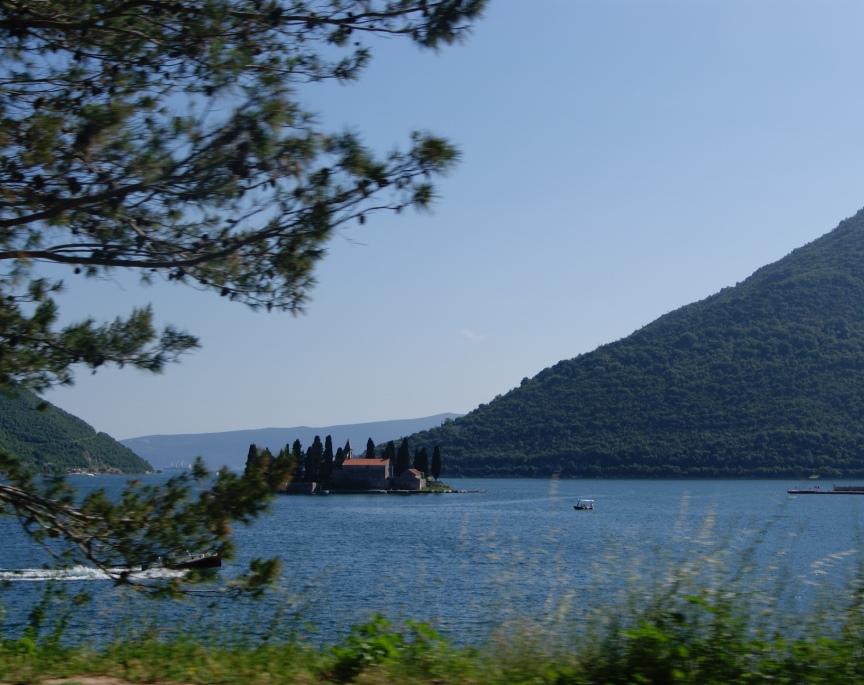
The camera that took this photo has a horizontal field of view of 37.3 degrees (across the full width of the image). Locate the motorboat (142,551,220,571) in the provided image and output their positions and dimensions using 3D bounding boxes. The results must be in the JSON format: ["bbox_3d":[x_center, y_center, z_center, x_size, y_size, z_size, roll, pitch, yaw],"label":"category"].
[{"bbox_3d":[-23.160,20.080,118.000,7.100,1.800,2.400,0,-6,0],"label":"motorboat"}]

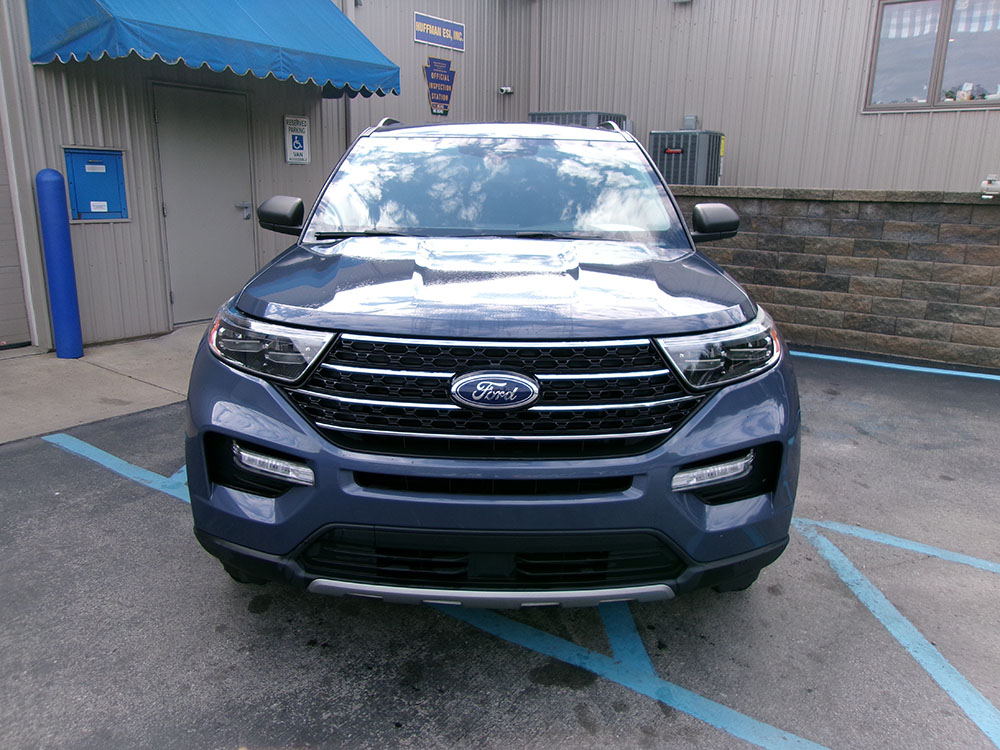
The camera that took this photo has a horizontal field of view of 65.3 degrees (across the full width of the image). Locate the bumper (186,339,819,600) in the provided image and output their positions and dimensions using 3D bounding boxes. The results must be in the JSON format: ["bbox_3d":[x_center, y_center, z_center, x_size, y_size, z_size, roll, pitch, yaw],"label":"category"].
[{"bbox_3d":[-0.014,0.253,2.329,1.980,0.770,0.480,1,14,0],"label":"bumper"}]

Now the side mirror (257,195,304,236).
[{"bbox_3d":[-1.014,-0.746,3.629,0.239,0.200,0.160,1,14,0],"label":"side mirror"}]

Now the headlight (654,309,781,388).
[{"bbox_3d":[0.665,-0.096,2.349,0.465,0.170,0.430,1,14,0],"label":"headlight"}]

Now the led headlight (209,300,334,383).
[{"bbox_3d":[-0.680,-0.119,2.347,0.465,0.170,0.430,1,14,0],"label":"led headlight"}]

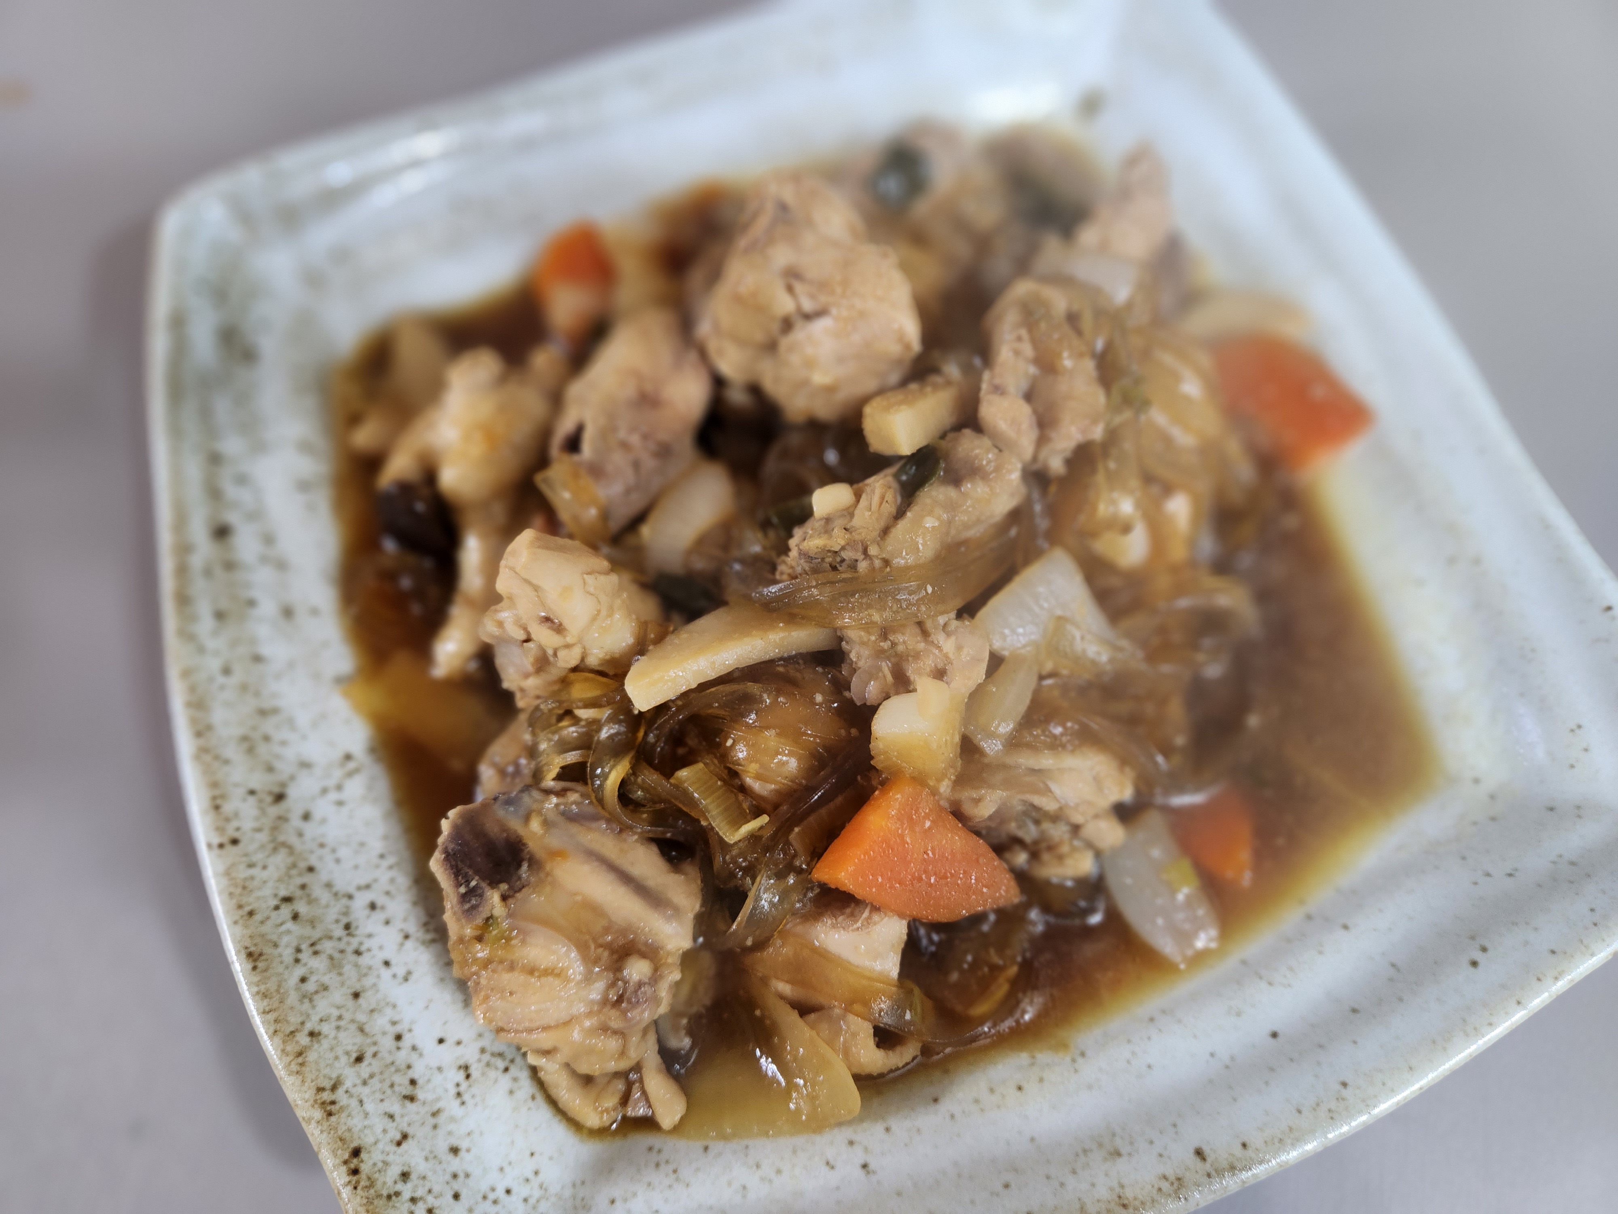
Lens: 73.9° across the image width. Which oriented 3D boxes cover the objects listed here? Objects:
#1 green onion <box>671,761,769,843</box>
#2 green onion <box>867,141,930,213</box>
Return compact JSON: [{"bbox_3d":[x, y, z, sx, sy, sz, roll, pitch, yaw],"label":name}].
[{"bbox_3d":[-0.020,0.043,0.237,0.018,0.007,0.011,43,74,14],"label":"green onion"},{"bbox_3d":[0.024,-0.114,0.285,0.015,0.009,0.015,7,69,2],"label":"green onion"}]

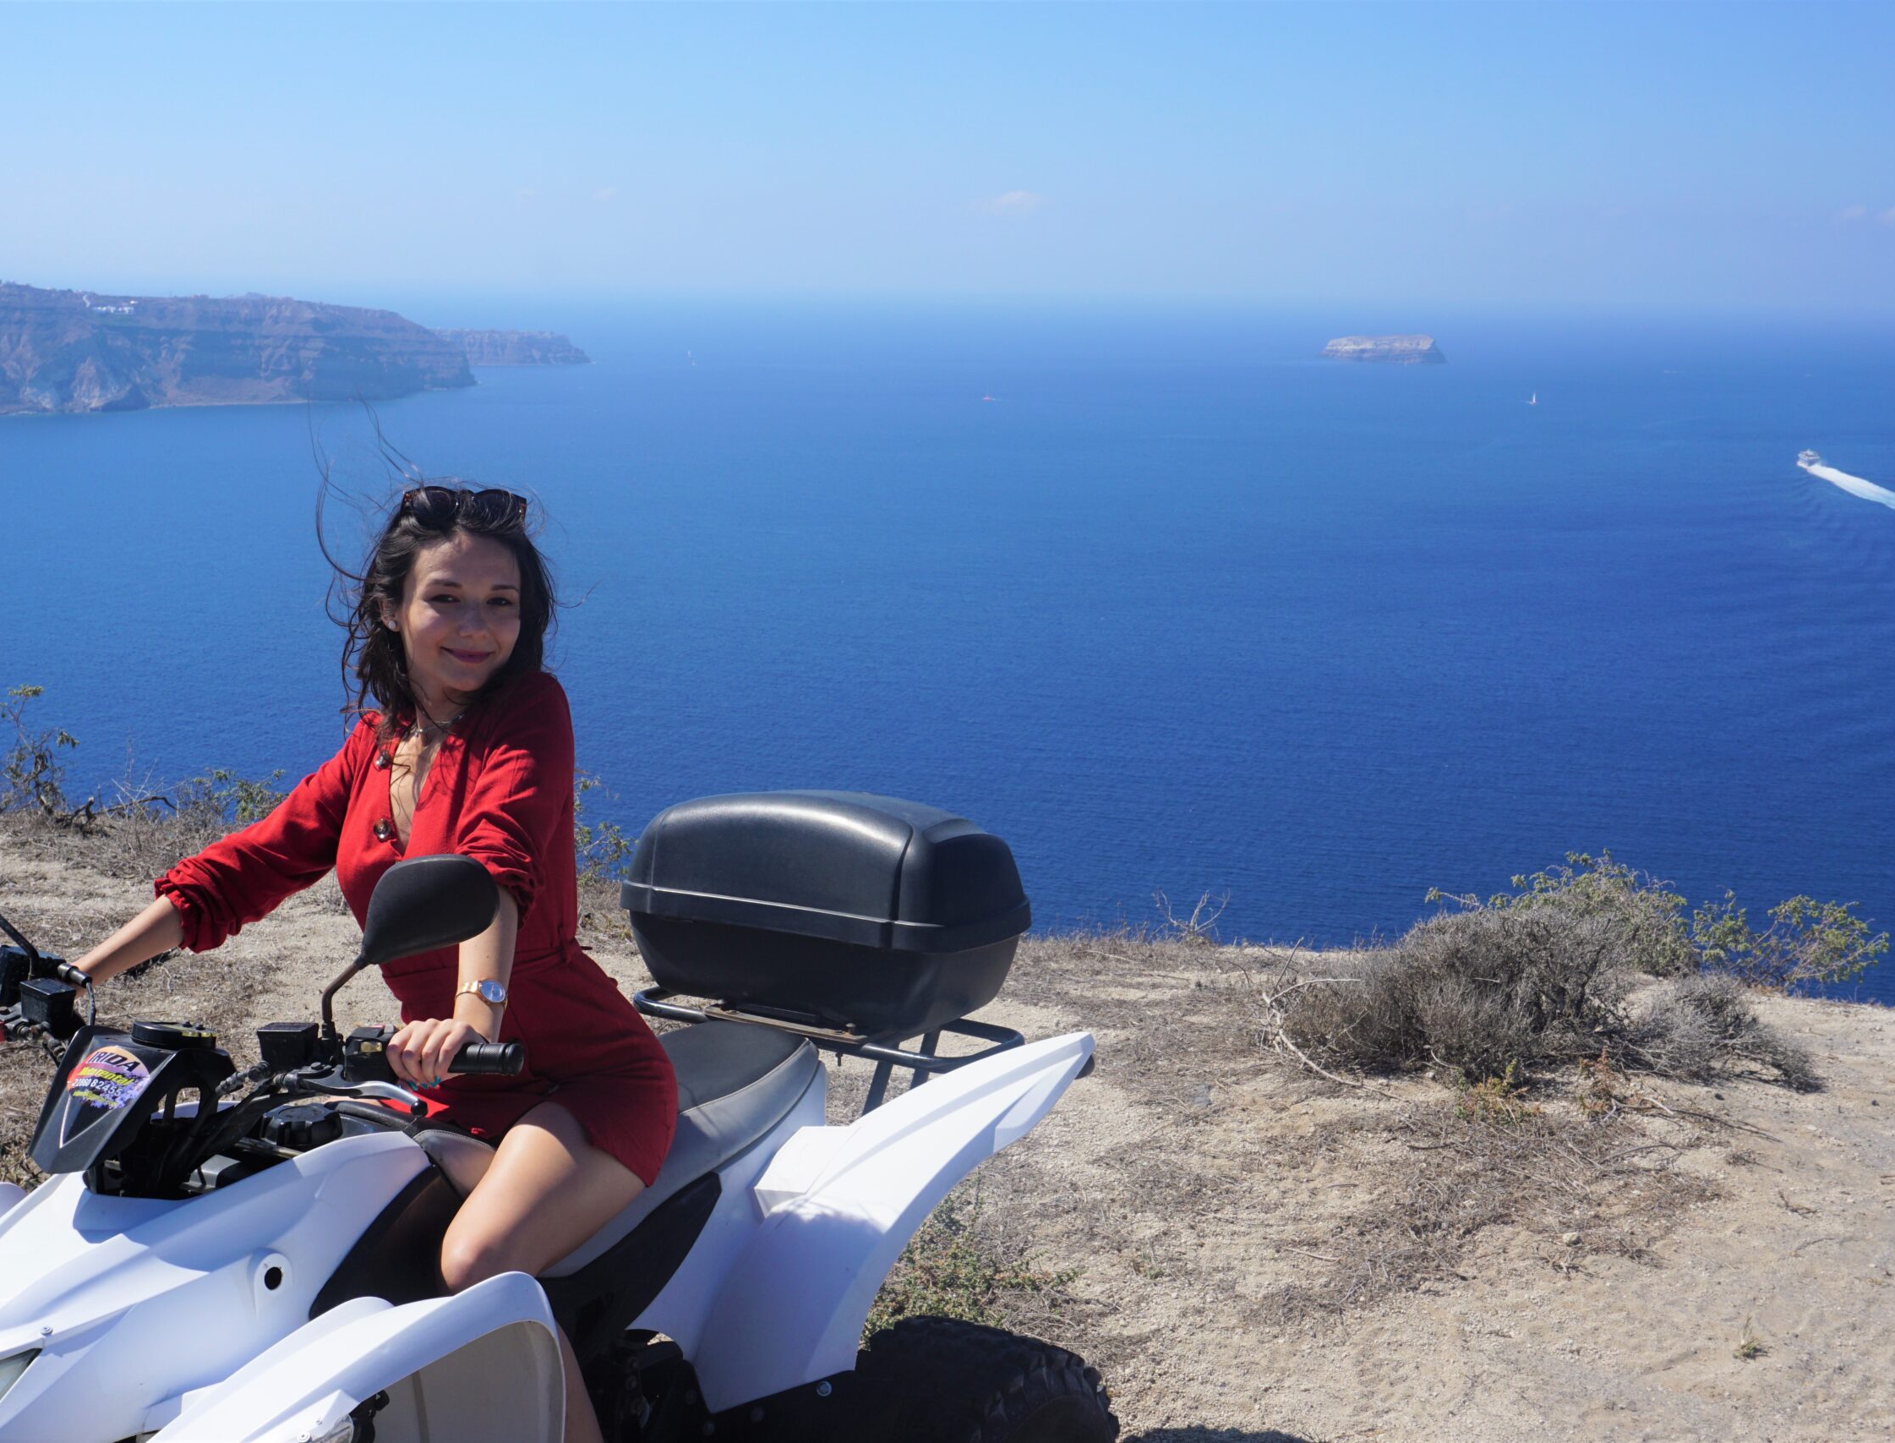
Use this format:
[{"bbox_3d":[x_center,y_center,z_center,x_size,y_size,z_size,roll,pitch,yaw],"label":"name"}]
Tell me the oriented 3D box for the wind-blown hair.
[{"bbox_3d":[-0.562,-0.147,2.640,0.240,0.310,0.240,-4,12,-30],"label":"wind-blown hair"}]

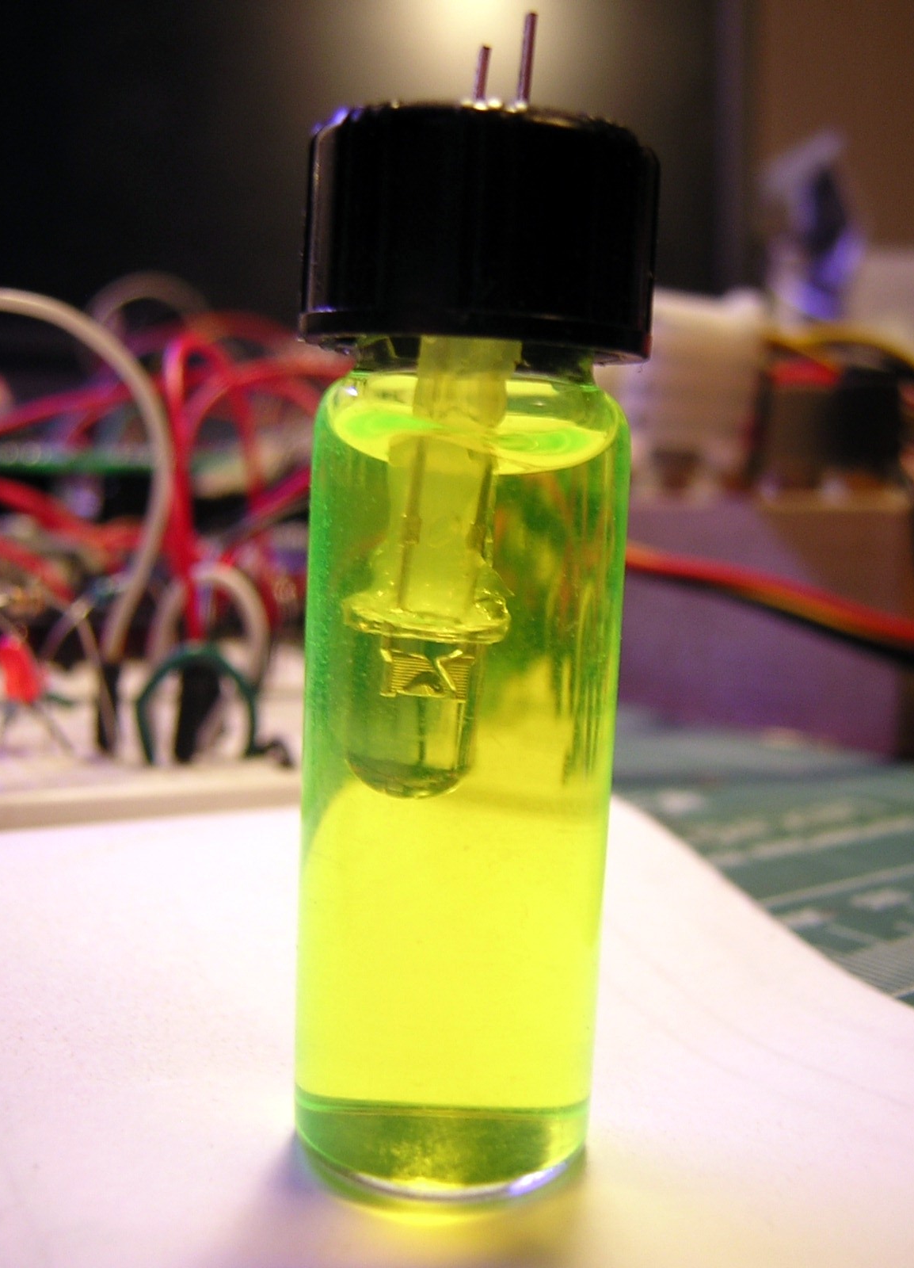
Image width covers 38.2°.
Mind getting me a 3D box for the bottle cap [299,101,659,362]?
[{"bbox_3d":[0.001,-0.018,0.060,0.016,0.009,0.016,3,9,0],"label":"bottle cap"}]

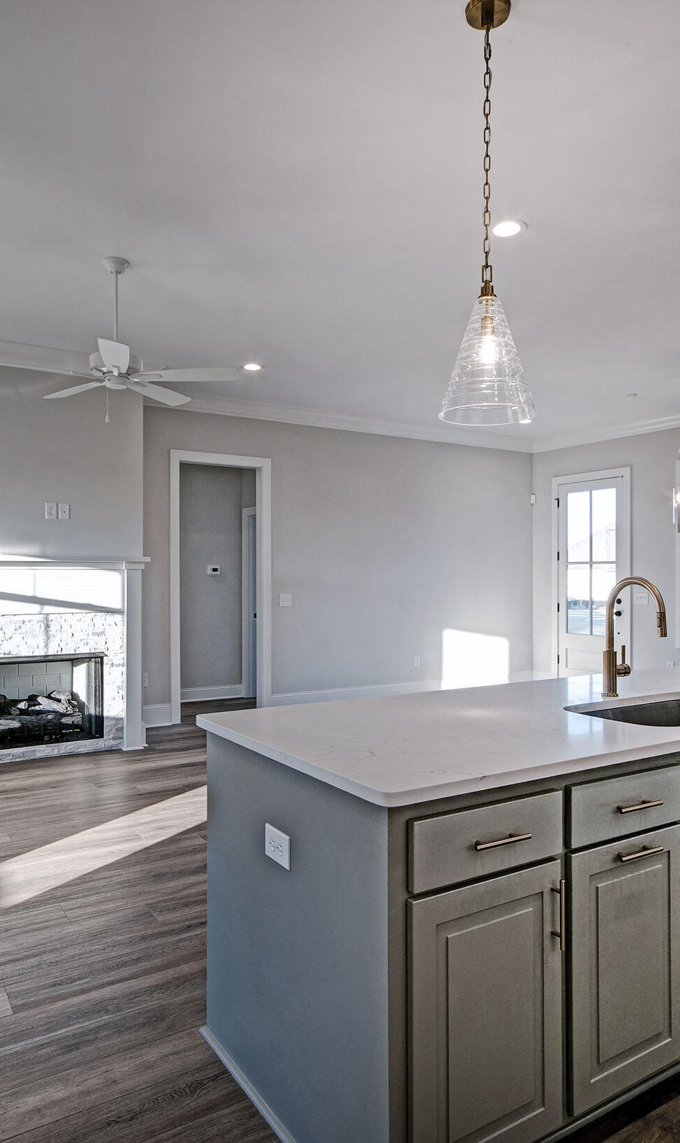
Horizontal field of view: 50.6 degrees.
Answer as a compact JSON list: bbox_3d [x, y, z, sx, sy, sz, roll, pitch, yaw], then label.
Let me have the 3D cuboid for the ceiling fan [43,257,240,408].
[{"bbox_3d":[-1.176,-1.309,3.802,1.300,0.710,1.300,0,0,-32],"label":"ceiling fan"}]

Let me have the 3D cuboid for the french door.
[{"bbox_3d":[2.933,0.139,8.378,0.100,2.520,1.015,0,0,-32],"label":"french door"}]

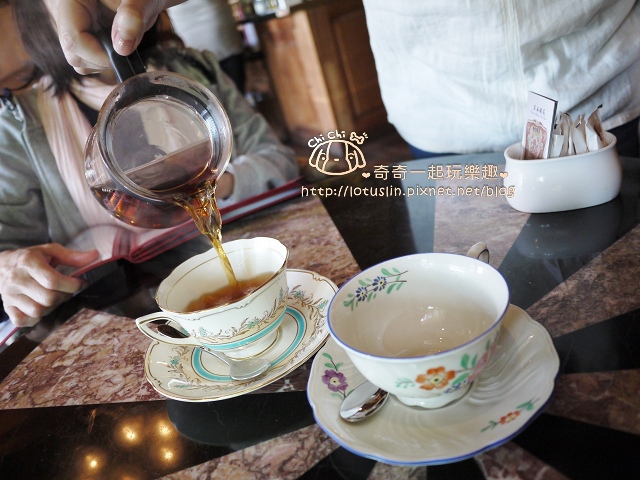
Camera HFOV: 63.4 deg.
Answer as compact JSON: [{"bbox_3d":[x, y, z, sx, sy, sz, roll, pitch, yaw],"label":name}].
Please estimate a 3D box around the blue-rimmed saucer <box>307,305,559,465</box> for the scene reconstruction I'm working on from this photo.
[{"bbox_3d":[0.065,0.080,0.310,0.145,0.021,0.145,-14,26,7],"label":"blue-rimmed saucer"}]

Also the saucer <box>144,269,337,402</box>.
[{"bbox_3d":[-0.053,0.072,0.387,0.149,0.021,0.149,-14,26,7],"label":"saucer"}]

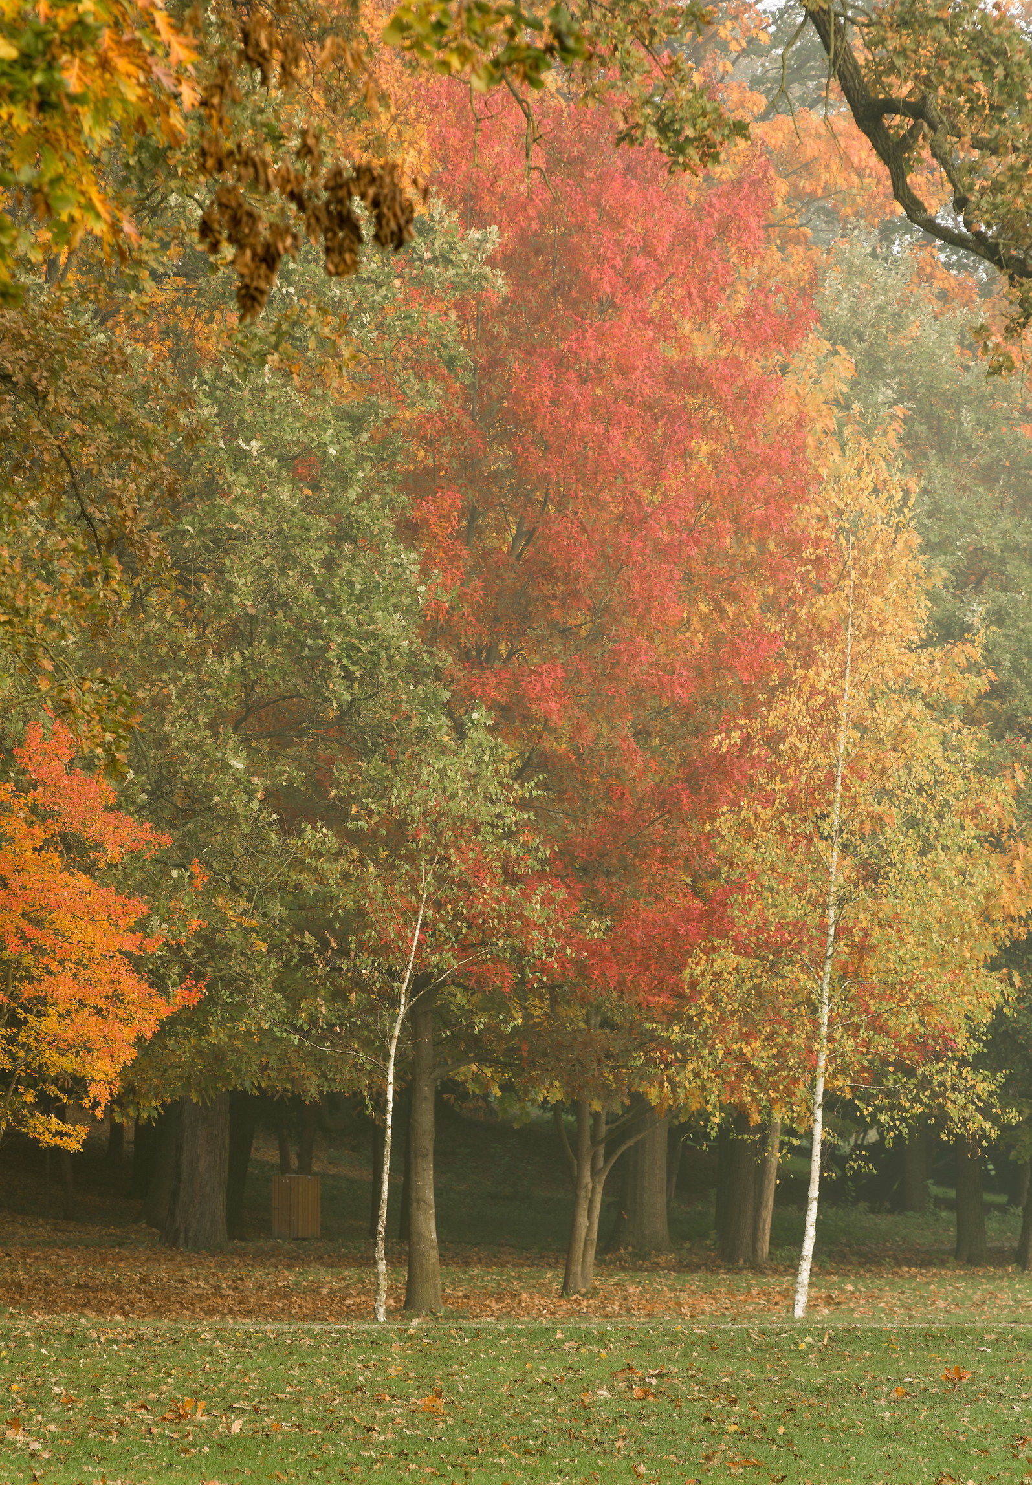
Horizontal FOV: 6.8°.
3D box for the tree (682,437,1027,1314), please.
[{"bbox_3d":[3.188,1.257,82.000,3.200,8.262,3.028,0,-3,0],"label":"tree"}]

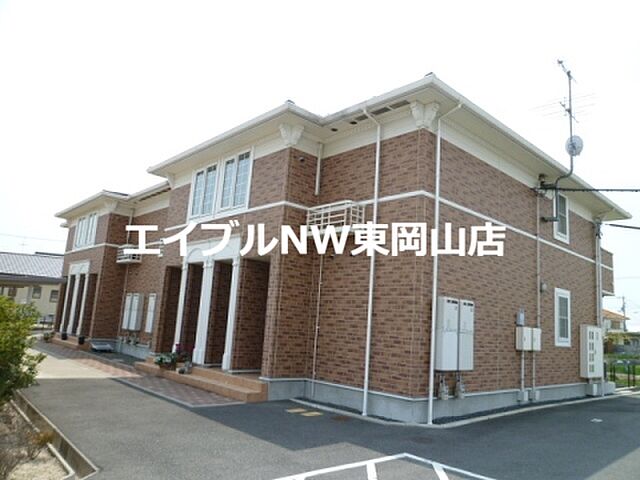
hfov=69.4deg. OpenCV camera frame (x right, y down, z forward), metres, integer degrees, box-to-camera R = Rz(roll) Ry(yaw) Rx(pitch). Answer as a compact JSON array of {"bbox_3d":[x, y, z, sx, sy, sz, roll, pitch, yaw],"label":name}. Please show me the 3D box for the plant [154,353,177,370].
[{"bbox_3d":[-3.906,3.092,11.762,0.440,0.454,0.522,14,-14,-41],"label":"plant"}]

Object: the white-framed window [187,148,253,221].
[{"bbox_3d":[-2.586,-1.317,11.791,0.110,1.380,2.860,13,-13,-41],"label":"white-framed window"}]

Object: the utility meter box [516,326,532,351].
[{"bbox_3d":[4.535,2.195,10.235,0.470,0.487,0.145,13,-13,-41],"label":"utility meter box"}]

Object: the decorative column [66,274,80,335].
[{"bbox_3d":[-10.627,2.784,19.976,0.180,2.551,0.410,14,-14,-41],"label":"decorative column"}]

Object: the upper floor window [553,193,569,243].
[{"bbox_3d":[6.608,-0.624,12.645,1.093,1.368,0.117,14,-14,-41],"label":"upper floor window"}]

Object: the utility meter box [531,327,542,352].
[{"bbox_3d":[4.888,2.276,10.550,0.465,0.487,0.145,13,-13,-41],"label":"utility meter box"}]

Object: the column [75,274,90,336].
[{"bbox_3d":[-9.513,2.591,18.605,0.090,2.500,0.190,13,-13,-41],"label":"column"}]

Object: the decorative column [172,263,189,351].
[{"bbox_3d":[-3.738,1.866,12.327,0.090,2.500,0.190,13,-13,-41],"label":"decorative column"}]

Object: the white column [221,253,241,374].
[{"bbox_3d":[-2.012,1.666,10.535,0.160,2.578,0.220,14,-14,-41],"label":"white column"}]

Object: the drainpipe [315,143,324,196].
[{"bbox_3d":[0.005,-1.596,10.261,0.070,1.240,0.070,13,-13,-41],"label":"drainpipe"}]

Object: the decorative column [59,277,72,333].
[{"bbox_3d":[-11.254,2.819,20.495,0.090,2.480,0.190,13,-13,-41],"label":"decorative column"}]

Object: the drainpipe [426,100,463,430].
[{"bbox_3d":[2.198,0.307,8.094,0.070,5.680,0.490,13,-13,-41],"label":"drainpipe"}]

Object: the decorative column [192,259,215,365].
[{"bbox_3d":[-2.874,1.776,11.480,0.180,2.578,0.410,14,-14,-41],"label":"decorative column"}]

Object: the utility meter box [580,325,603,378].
[{"bbox_3d":[7.584,3.119,12.898,1.100,1.375,0.195,13,-13,-41],"label":"utility meter box"}]

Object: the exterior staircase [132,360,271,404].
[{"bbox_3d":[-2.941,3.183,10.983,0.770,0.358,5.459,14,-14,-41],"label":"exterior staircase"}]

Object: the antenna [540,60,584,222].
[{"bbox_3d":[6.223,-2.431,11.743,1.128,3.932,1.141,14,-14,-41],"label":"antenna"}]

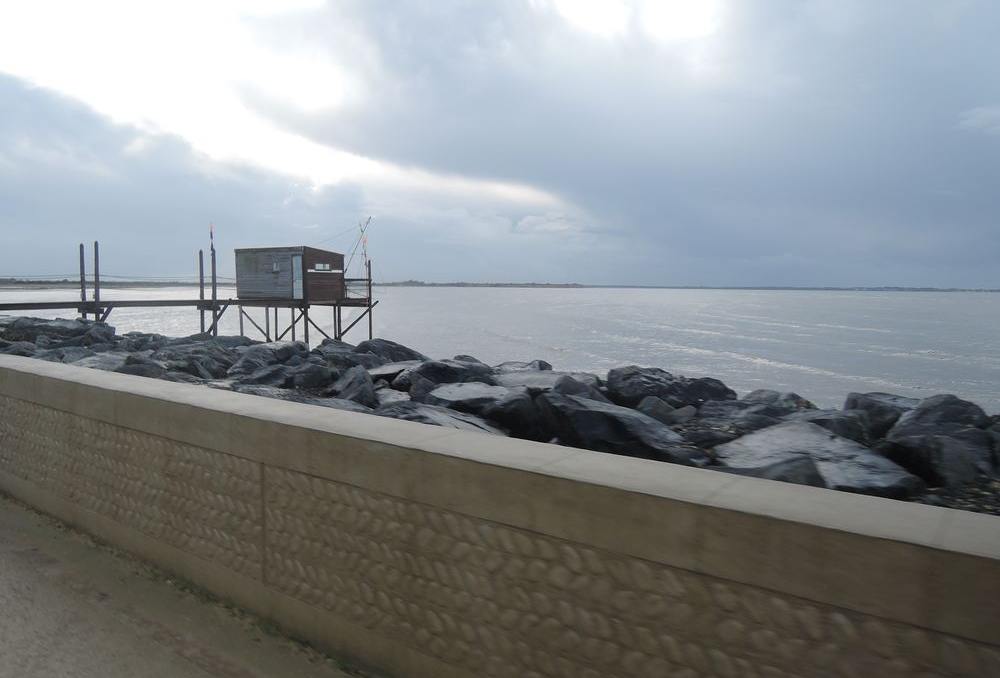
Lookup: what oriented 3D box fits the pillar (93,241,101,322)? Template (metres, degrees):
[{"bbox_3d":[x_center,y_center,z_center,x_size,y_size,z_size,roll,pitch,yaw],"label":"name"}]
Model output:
[{"bbox_3d":[-14.143,-1.980,24.300,0.160,2.950,0.160,4,5,38],"label":"pillar"}]

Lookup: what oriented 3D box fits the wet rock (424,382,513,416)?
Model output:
[{"bbox_3d":[-0.323,0.630,7.100,0.800,0.320,0.750,4,5,38],"label":"wet rock"}]

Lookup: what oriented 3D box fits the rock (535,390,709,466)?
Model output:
[{"bbox_3d":[1.072,0.824,6.152,1.435,0.686,0.889,4,5,37],"label":"rock"}]

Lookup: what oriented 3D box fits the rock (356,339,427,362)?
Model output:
[{"bbox_3d":[-2.060,0.299,13.204,1.364,0.581,1.023,0,4,-9],"label":"rock"}]

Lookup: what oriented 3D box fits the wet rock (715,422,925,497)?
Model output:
[{"bbox_3d":[2.350,0.901,5.100,1.350,0.500,0.950,4,5,38],"label":"wet rock"}]

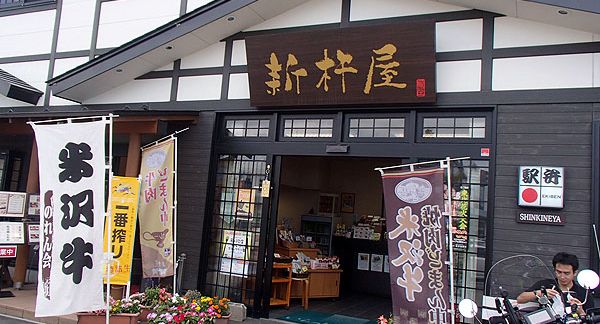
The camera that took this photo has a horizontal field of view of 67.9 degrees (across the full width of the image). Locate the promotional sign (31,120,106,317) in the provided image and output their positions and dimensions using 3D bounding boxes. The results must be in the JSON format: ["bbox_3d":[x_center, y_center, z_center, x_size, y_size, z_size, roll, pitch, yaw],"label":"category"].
[{"bbox_3d":[-2.190,0.515,4.260,0.620,1.800,0.060,-2,-6,-14],"label":"promotional sign"}]

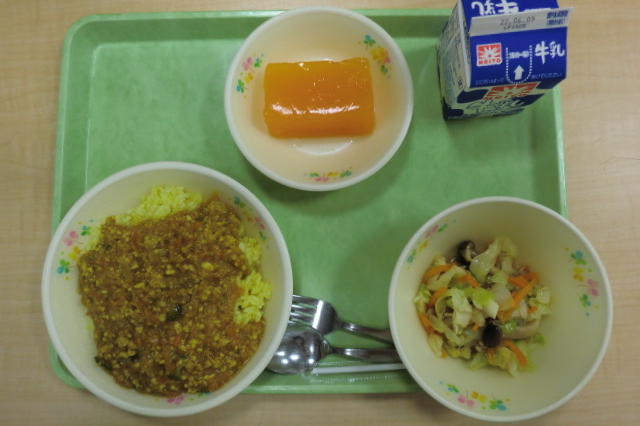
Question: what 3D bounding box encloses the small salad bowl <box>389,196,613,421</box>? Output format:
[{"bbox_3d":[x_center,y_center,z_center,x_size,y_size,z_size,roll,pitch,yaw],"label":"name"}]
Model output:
[{"bbox_3d":[0.107,0.058,0.312,0.131,0.058,0.131,0,85,1],"label":"small salad bowl"}]

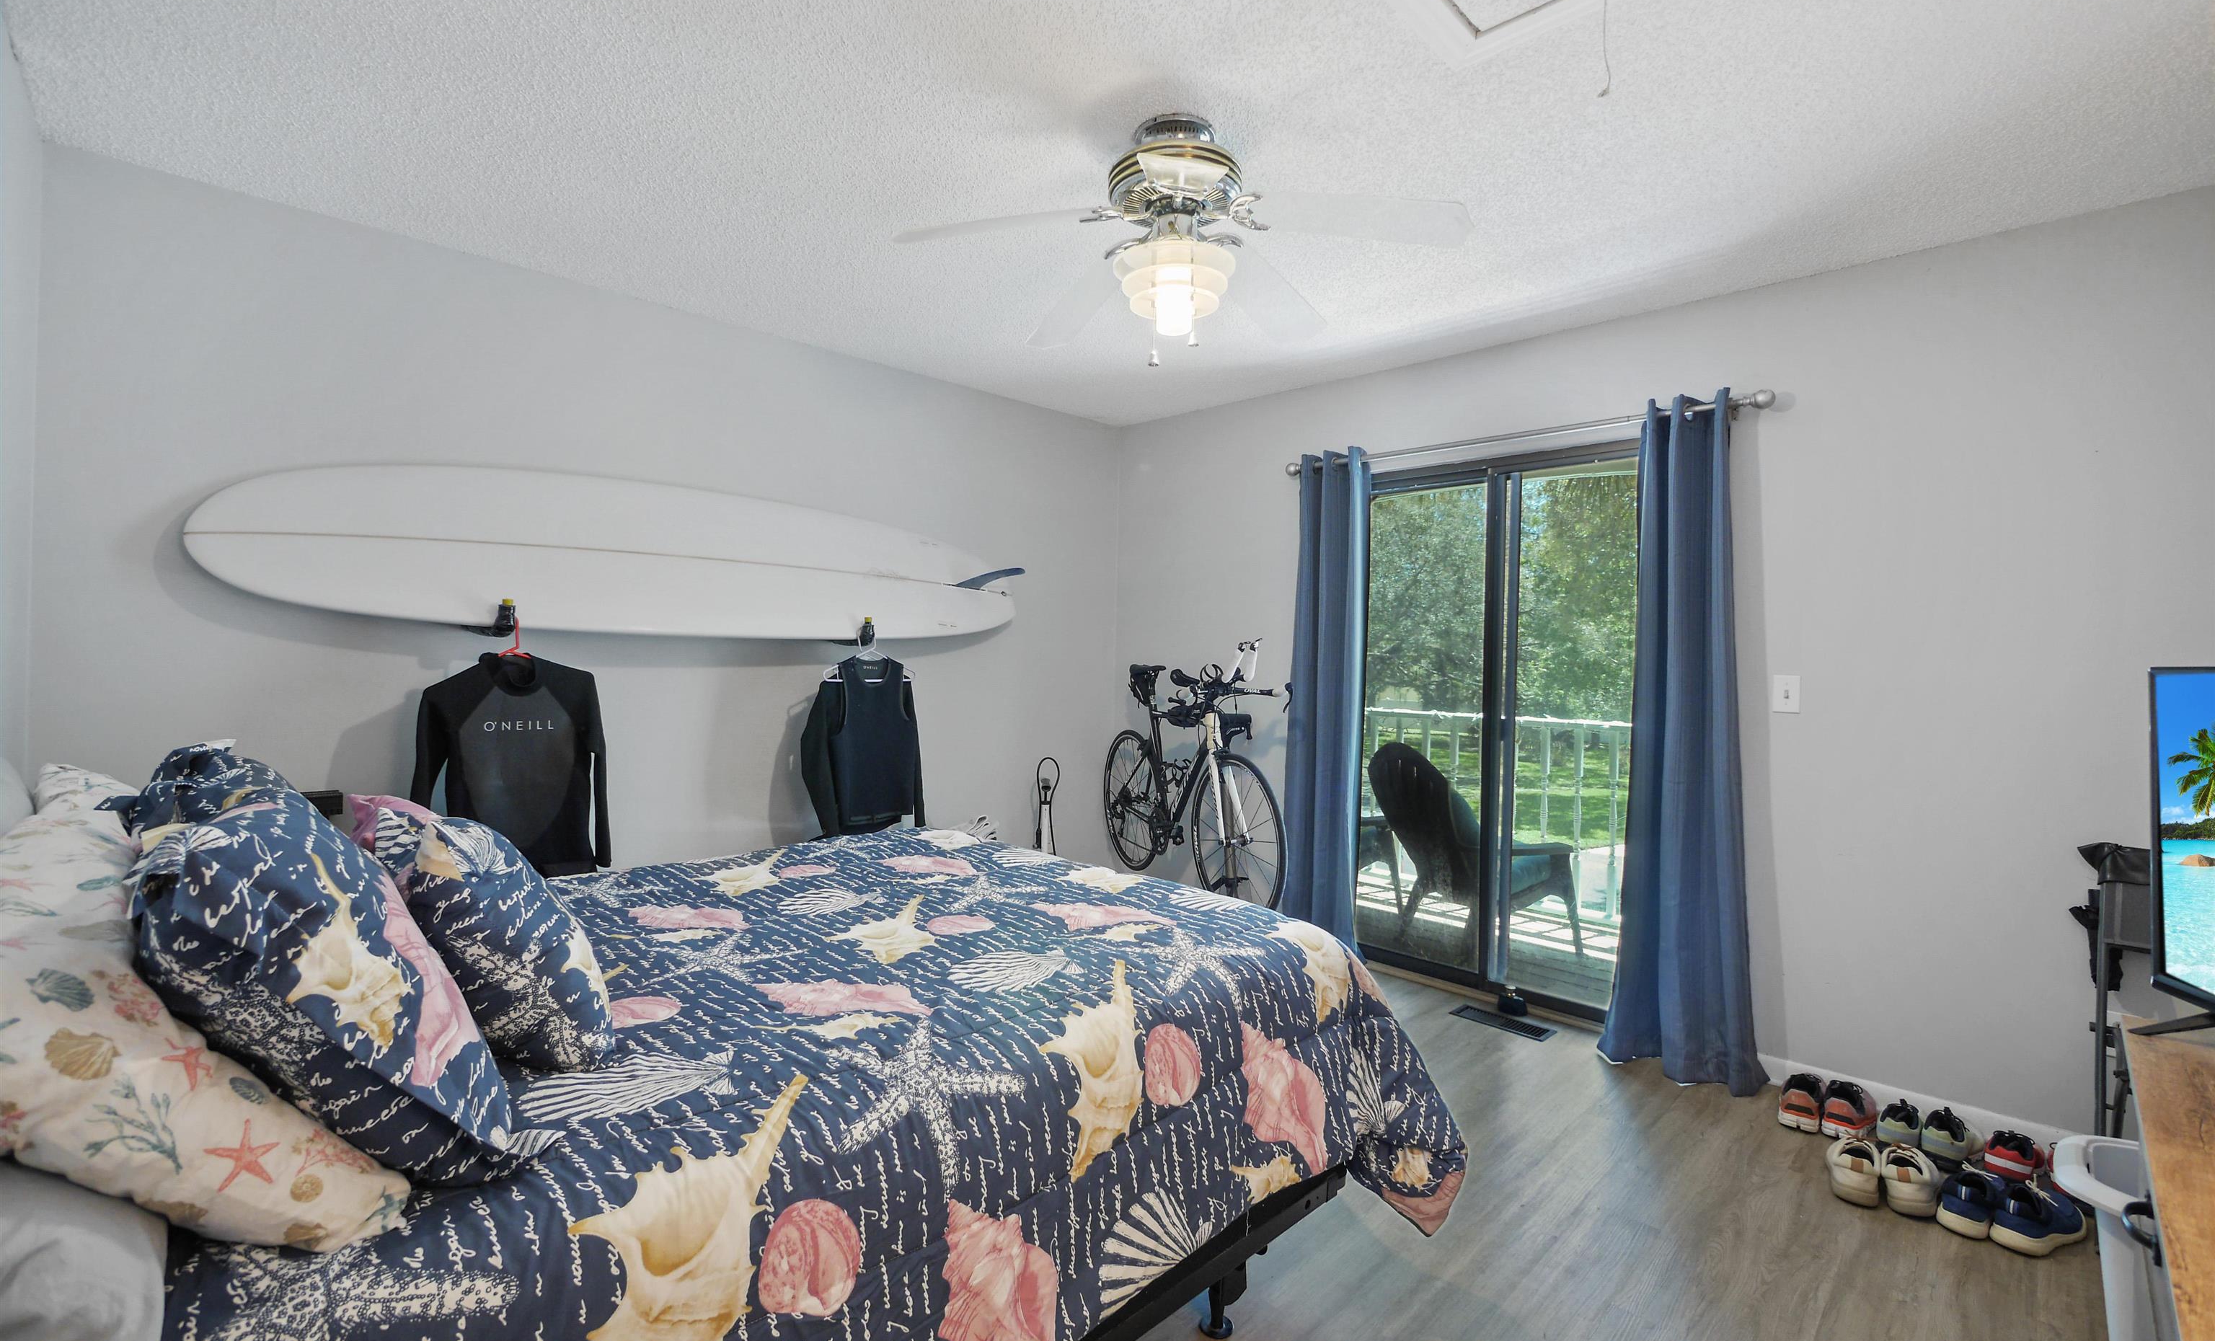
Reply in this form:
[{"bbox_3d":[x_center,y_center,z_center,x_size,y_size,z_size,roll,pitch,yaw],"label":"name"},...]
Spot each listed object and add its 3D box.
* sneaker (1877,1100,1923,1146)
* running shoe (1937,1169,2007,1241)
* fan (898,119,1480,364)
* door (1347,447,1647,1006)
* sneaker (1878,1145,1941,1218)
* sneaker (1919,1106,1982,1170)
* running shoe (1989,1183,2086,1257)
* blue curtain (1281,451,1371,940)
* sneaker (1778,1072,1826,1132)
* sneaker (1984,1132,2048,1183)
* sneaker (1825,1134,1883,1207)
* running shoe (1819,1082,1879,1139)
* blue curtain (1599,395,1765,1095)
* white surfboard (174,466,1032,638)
[{"bbox_3d":[2.149,1.206,2.419,0.275,0.120,0.100,0,2,-43],"label":"sneaker"},{"bbox_3d":[2.025,1.209,2.080,0.290,0.112,0.105,1,1,-36],"label":"running shoe"},{"bbox_3d":[0.148,-0.956,1.997,1.190,0.530,1.170,1,1,2],"label":"fan"},{"bbox_3d":[1.444,0.222,3.362,0.110,2.020,1.450,0,2,-45],"label":"door"},{"bbox_3d":[1.965,1.208,2.183,0.105,0.118,0.280,2,2,42],"label":"sneaker"},{"bbox_3d":[2.218,1.208,2.334,0.262,0.115,0.098,1,1,-35],"label":"sneaker"},{"bbox_3d":[2.109,1.214,2.029,0.285,0.120,0.107,1,1,-27],"label":"running shoe"},{"bbox_3d":[0.910,0.152,3.718,0.150,2.120,0.400,0,2,-45],"label":"blue curtain"},{"bbox_3d":[1.974,1.198,2.540,0.105,0.115,0.285,2,1,43],"label":"sneaker"},{"bbox_3d":[2.300,1.215,2.279,0.278,0.115,0.103,0,2,-43],"label":"sneaker"},{"bbox_3d":[1.849,1.206,2.216,0.105,0.105,0.285,2,1,39],"label":"sneaker"},{"bbox_3d":[2.072,1.204,2.508,0.275,0.118,0.100,0,2,-40],"label":"running shoe"},{"bbox_3d":[1.809,0.192,2.774,0.200,2.110,0.430,0,1,-44],"label":"blue curtain"},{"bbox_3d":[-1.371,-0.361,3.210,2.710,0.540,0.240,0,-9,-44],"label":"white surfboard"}]

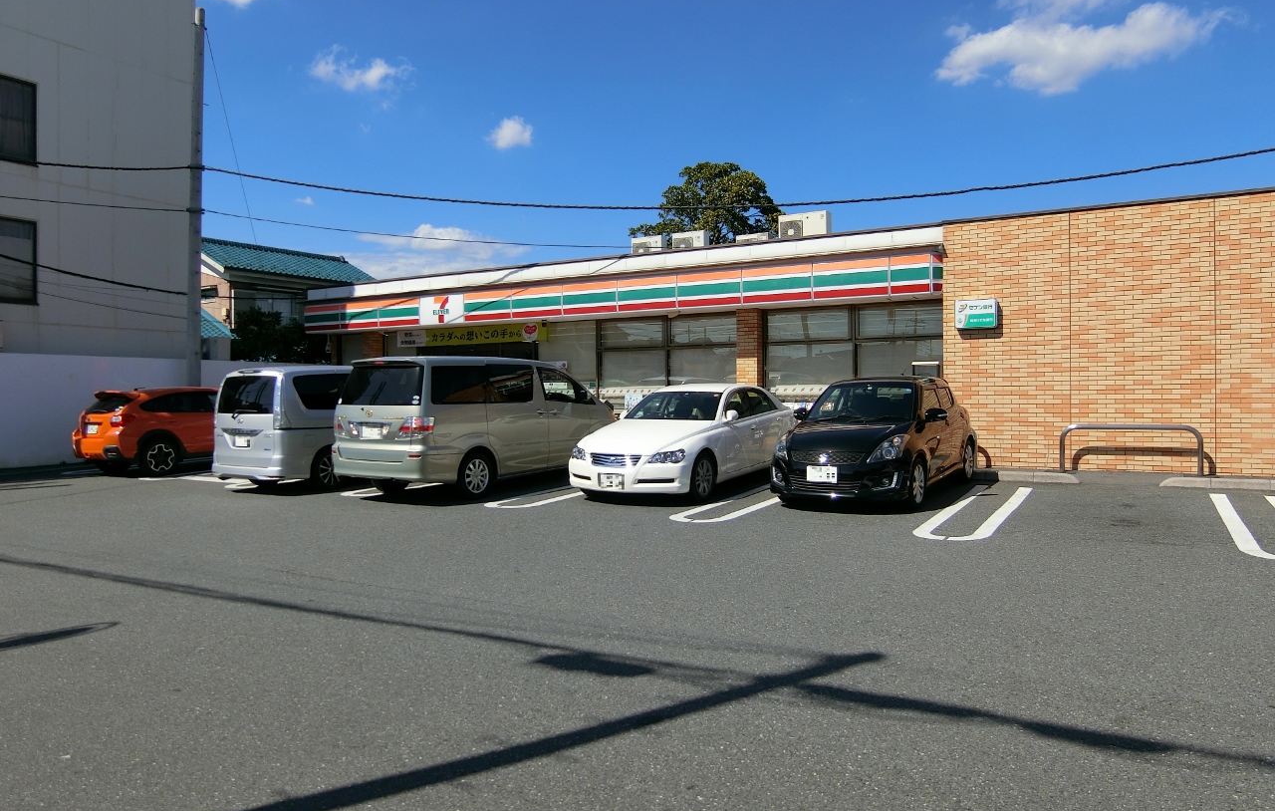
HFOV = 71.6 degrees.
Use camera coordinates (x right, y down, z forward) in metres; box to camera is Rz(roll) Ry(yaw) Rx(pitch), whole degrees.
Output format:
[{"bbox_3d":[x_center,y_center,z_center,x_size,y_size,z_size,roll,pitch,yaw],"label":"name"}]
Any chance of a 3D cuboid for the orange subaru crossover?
[{"bbox_3d":[-8.652,0.425,17.617,1.810,1.570,4.450,0,2,32],"label":"orange subaru crossover"}]

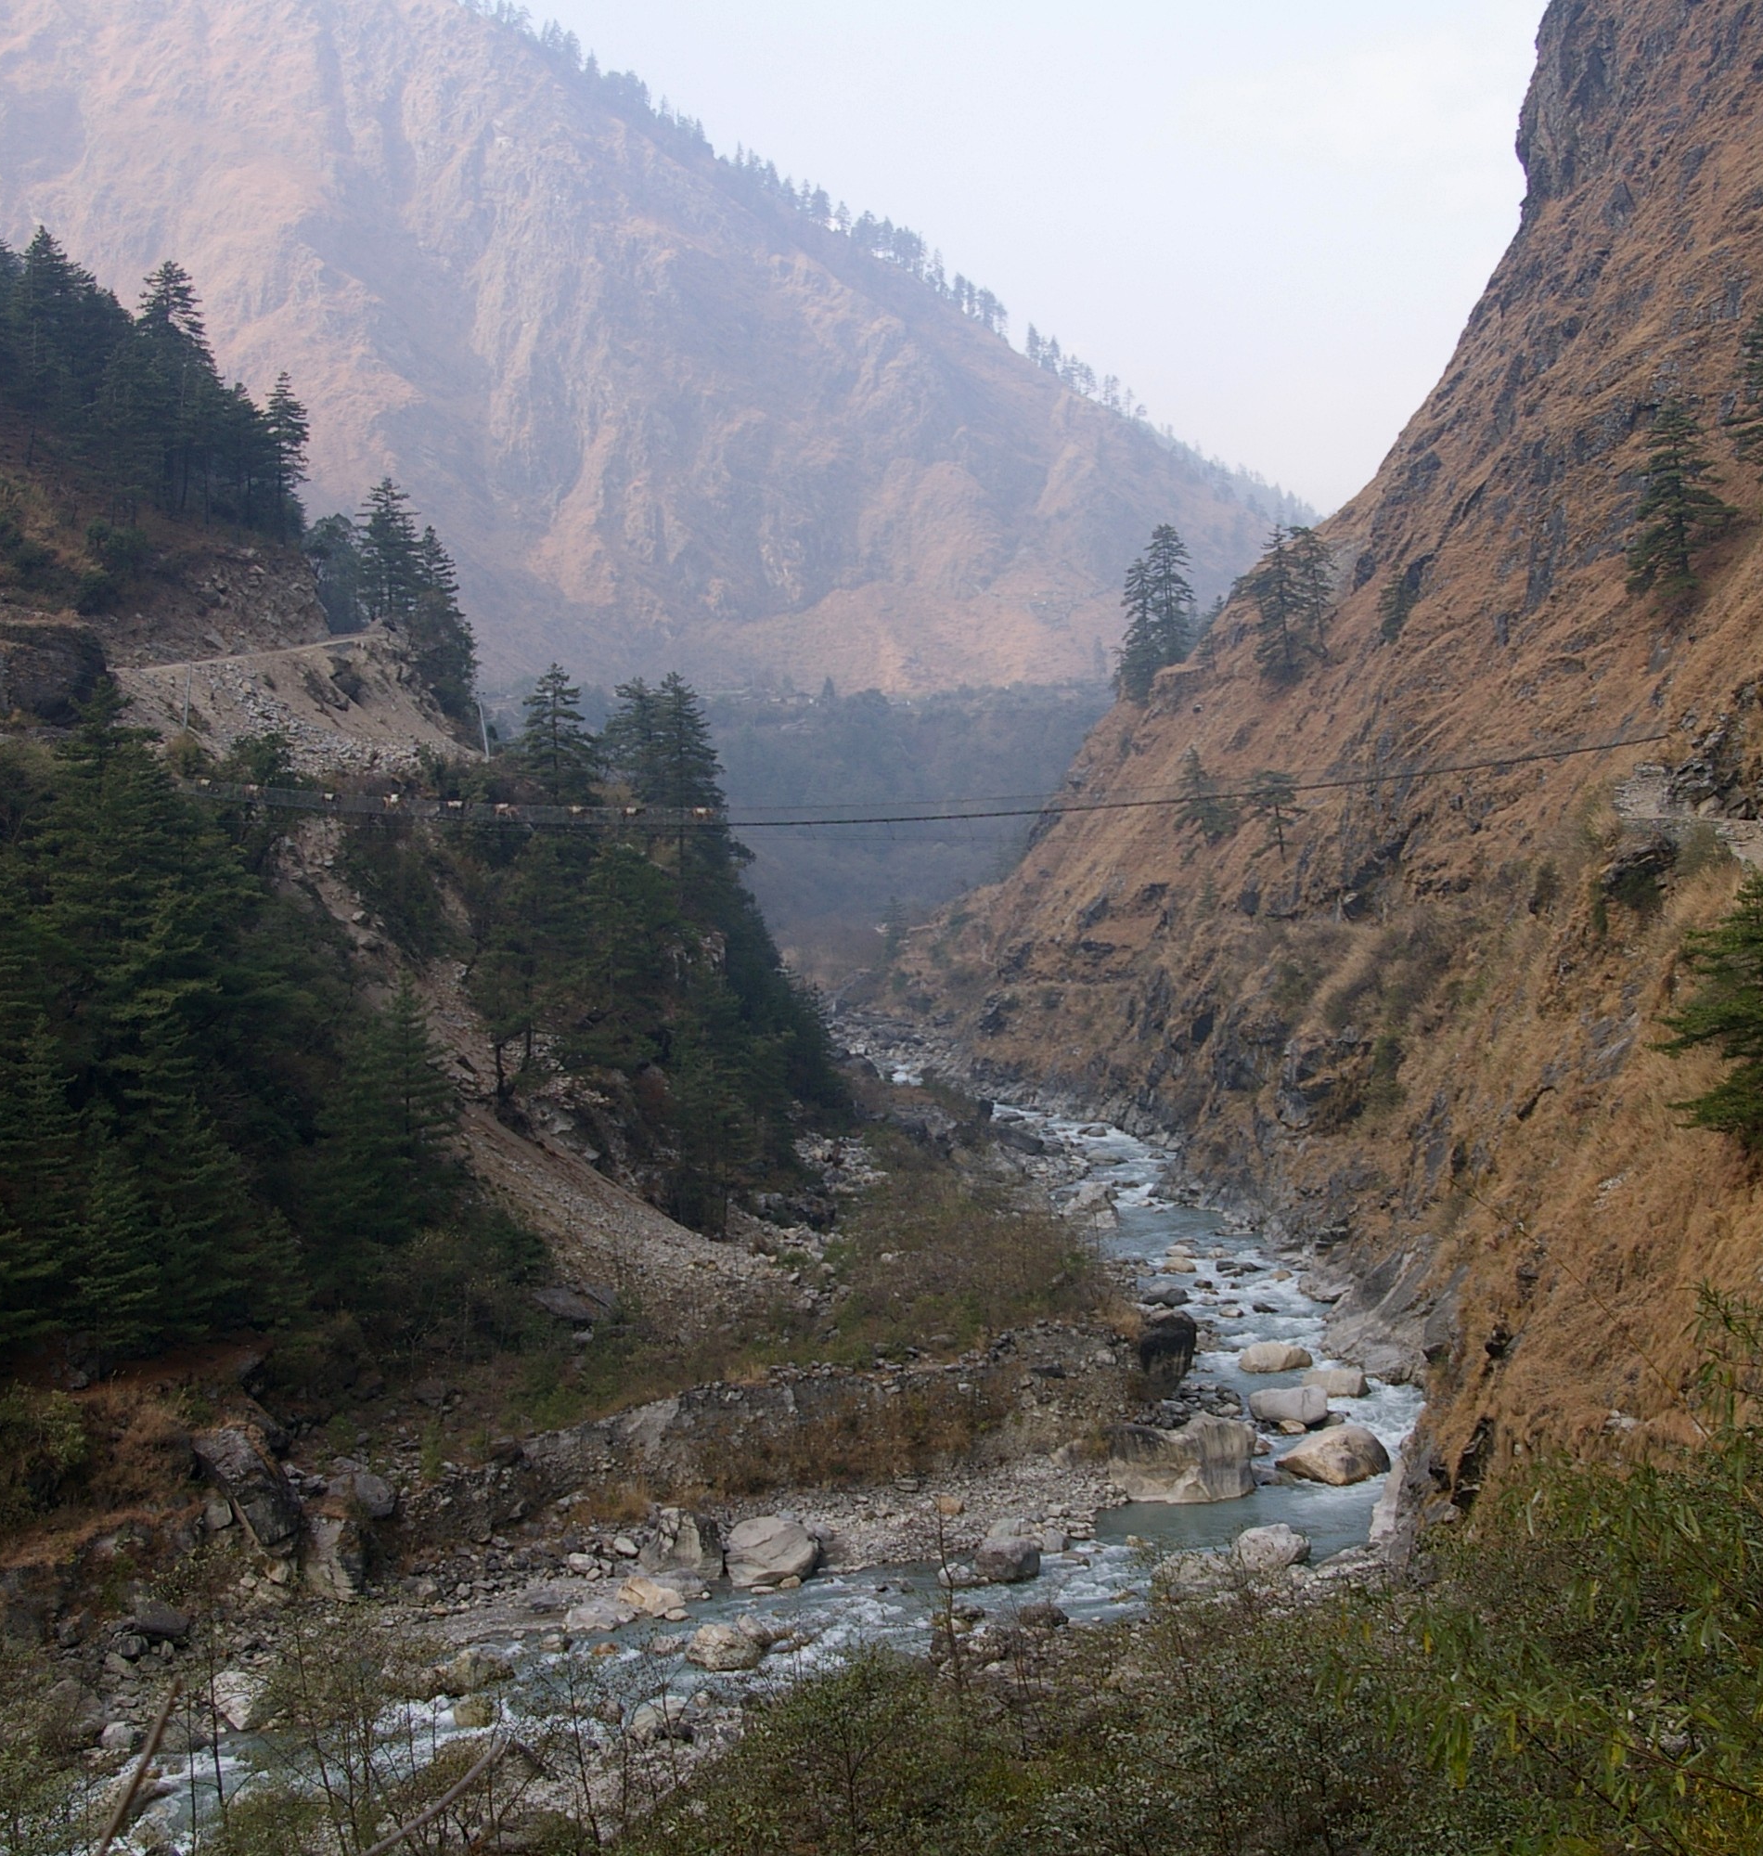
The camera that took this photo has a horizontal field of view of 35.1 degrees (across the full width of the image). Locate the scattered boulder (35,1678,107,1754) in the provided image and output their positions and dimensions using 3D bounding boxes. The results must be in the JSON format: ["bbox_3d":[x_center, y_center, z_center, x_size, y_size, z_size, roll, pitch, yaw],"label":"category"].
[{"bbox_3d":[-38.686,37.578,133.000,3.281,3.191,2.789,-1,1,-16],"label":"scattered boulder"}]

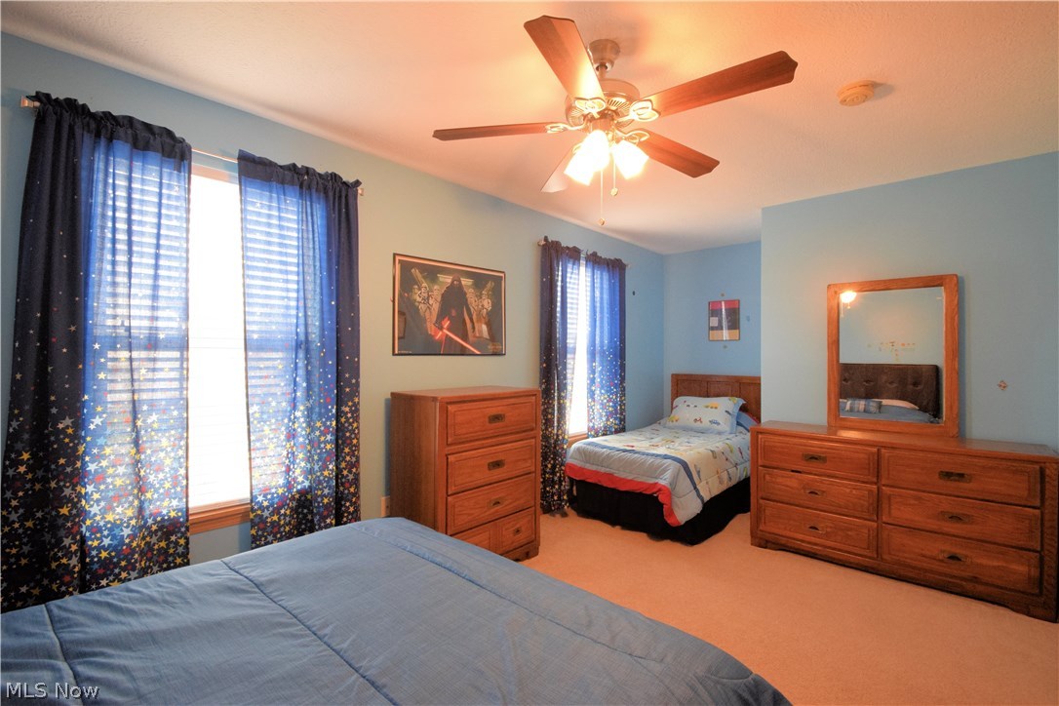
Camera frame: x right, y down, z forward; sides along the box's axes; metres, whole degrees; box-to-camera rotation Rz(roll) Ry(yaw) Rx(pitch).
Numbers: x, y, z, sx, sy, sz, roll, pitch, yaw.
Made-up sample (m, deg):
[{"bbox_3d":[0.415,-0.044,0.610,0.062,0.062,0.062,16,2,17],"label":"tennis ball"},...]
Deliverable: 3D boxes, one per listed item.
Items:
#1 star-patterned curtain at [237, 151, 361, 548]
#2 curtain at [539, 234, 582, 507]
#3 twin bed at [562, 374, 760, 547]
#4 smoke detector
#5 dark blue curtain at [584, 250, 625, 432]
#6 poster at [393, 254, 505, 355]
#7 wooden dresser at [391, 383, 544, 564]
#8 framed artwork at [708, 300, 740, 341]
[{"bbox_3d":[-1.118,0.194,2.215,0.111,2.207,0.565,0,0,44],"label":"star-patterned curtain"},{"bbox_3d":[0.253,0.194,3.645,0.111,2.207,0.476,0,0,44],"label":"curtain"},{"bbox_3d":[1.384,0.757,3.988,1.030,1.055,2.080,0,0,41],"label":"twin bed"},{"bbox_3d":[1.404,-1.109,1.893,0.139,0.044,0.139,0,0,44],"label":"smoke detector"},{"bbox_3d":[0.721,0.194,4.133,0.111,2.207,0.667,0,0,44],"label":"dark blue curtain"},{"bbox_3d":[-0.496,-0.292,2.955,0.025,0.615,0.908,0,0,44],"label":"poster"},{"bbox_3d":[-0.379,0.779,2.777,0.480,1.078,0.763,0,0,44],"label":"wooden dresser"},{"bbox_3d":[2.064,-0.336,4.676,0.293,0.429,0.025,0,0,41],"label":"framed artwork"}]

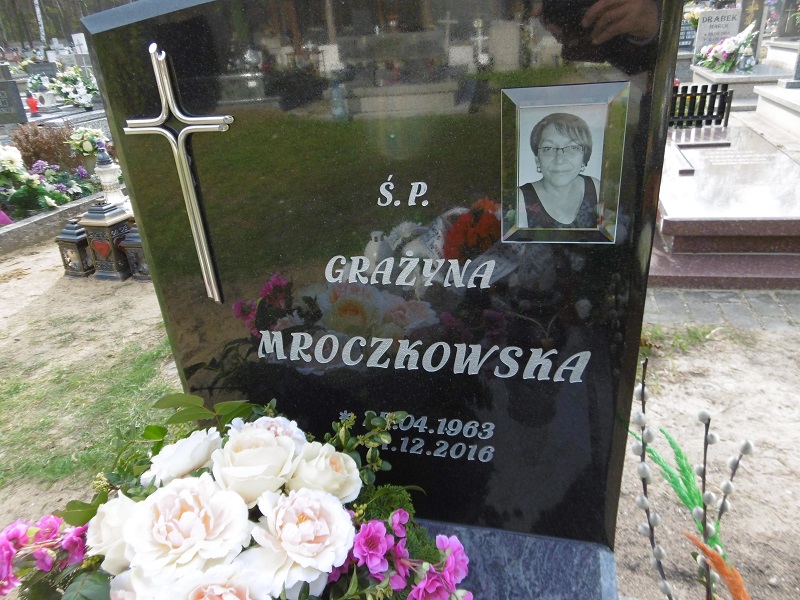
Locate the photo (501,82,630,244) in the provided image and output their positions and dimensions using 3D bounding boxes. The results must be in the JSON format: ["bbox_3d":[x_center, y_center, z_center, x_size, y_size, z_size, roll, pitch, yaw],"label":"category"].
[{"bbox_3d":[0.151,-0.122,0.523,0.110,0.150,0.014,2,26,15],"label":"photo"}]

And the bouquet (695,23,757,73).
[{"bbox_3d":[3.461,-2.684,5.897,0.540,0.480,0.320,2,26,15],"label":"bouquet"}]

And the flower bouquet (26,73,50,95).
[{"bbox_3d":[-4.497,-2.693,6.900,0.290,0.280,0.260,-6,25,-3],"label":"flower bouquet"}]

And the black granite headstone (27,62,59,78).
[{"bbox_3d":[-5.800,-3.675,9.000,0.470,0.440,0.100,-6,25,-3],"label":"black granite headstone"}]

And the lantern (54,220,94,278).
[{"bbox_3d":[-1.598,-0.269,2.755,0.153,0.272,0.140,5,27,21],"label":"lantern"}]

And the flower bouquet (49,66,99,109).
[{"bbox_3d":[-3.473,-2.250,5.900,0.480,0.430,0.380,-6,25,-3],"label":"flower bouquet"}]

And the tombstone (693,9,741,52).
[{"bbox_3d":[3.797,-3.135,6.613,0.440,0.600,0.100,2,26,15],"label":"tombstone"}]

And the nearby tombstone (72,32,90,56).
[{"bbox_3d":[-9.187,-7.355,16.000,0.380,0.720,0.120,-6,25,-3],"label":"nearby tombstone"}]

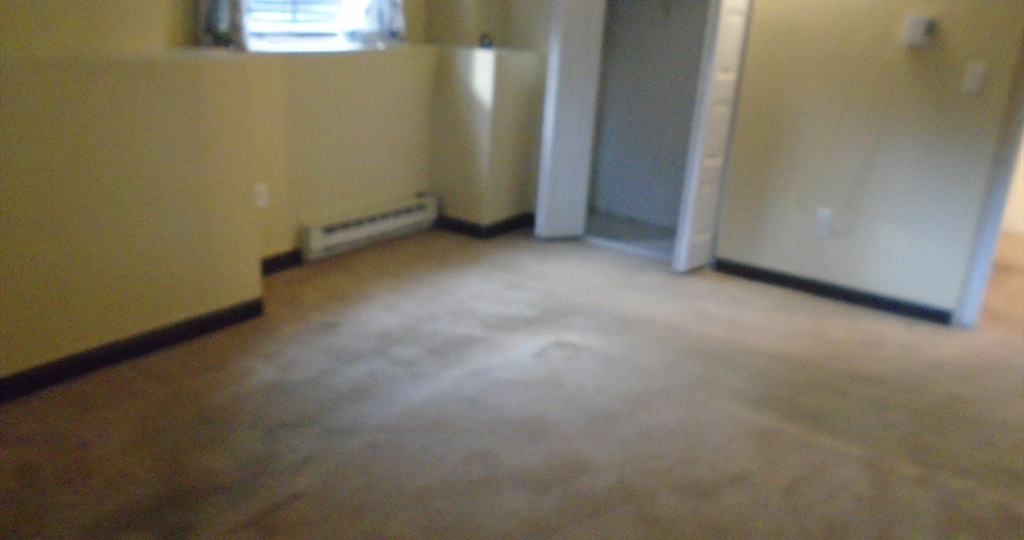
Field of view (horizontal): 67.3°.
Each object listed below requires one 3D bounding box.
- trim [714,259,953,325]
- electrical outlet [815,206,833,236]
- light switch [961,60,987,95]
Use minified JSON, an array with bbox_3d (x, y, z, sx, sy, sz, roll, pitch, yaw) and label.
[{"bbox_3d":[1.645,0.101,4.044,1.213,0.085,0.015,15,21,30],"label":"trim"},{"bbox_3d":[1.608,-0.254,3.967,0.072,0.116,0.011,15,21,30],"label":"electrical outlet"},{"bbox_3d":[2.084,-0.868,3.468,0.073,0.117,0.013,15,21,30],"label":"light switch"}]

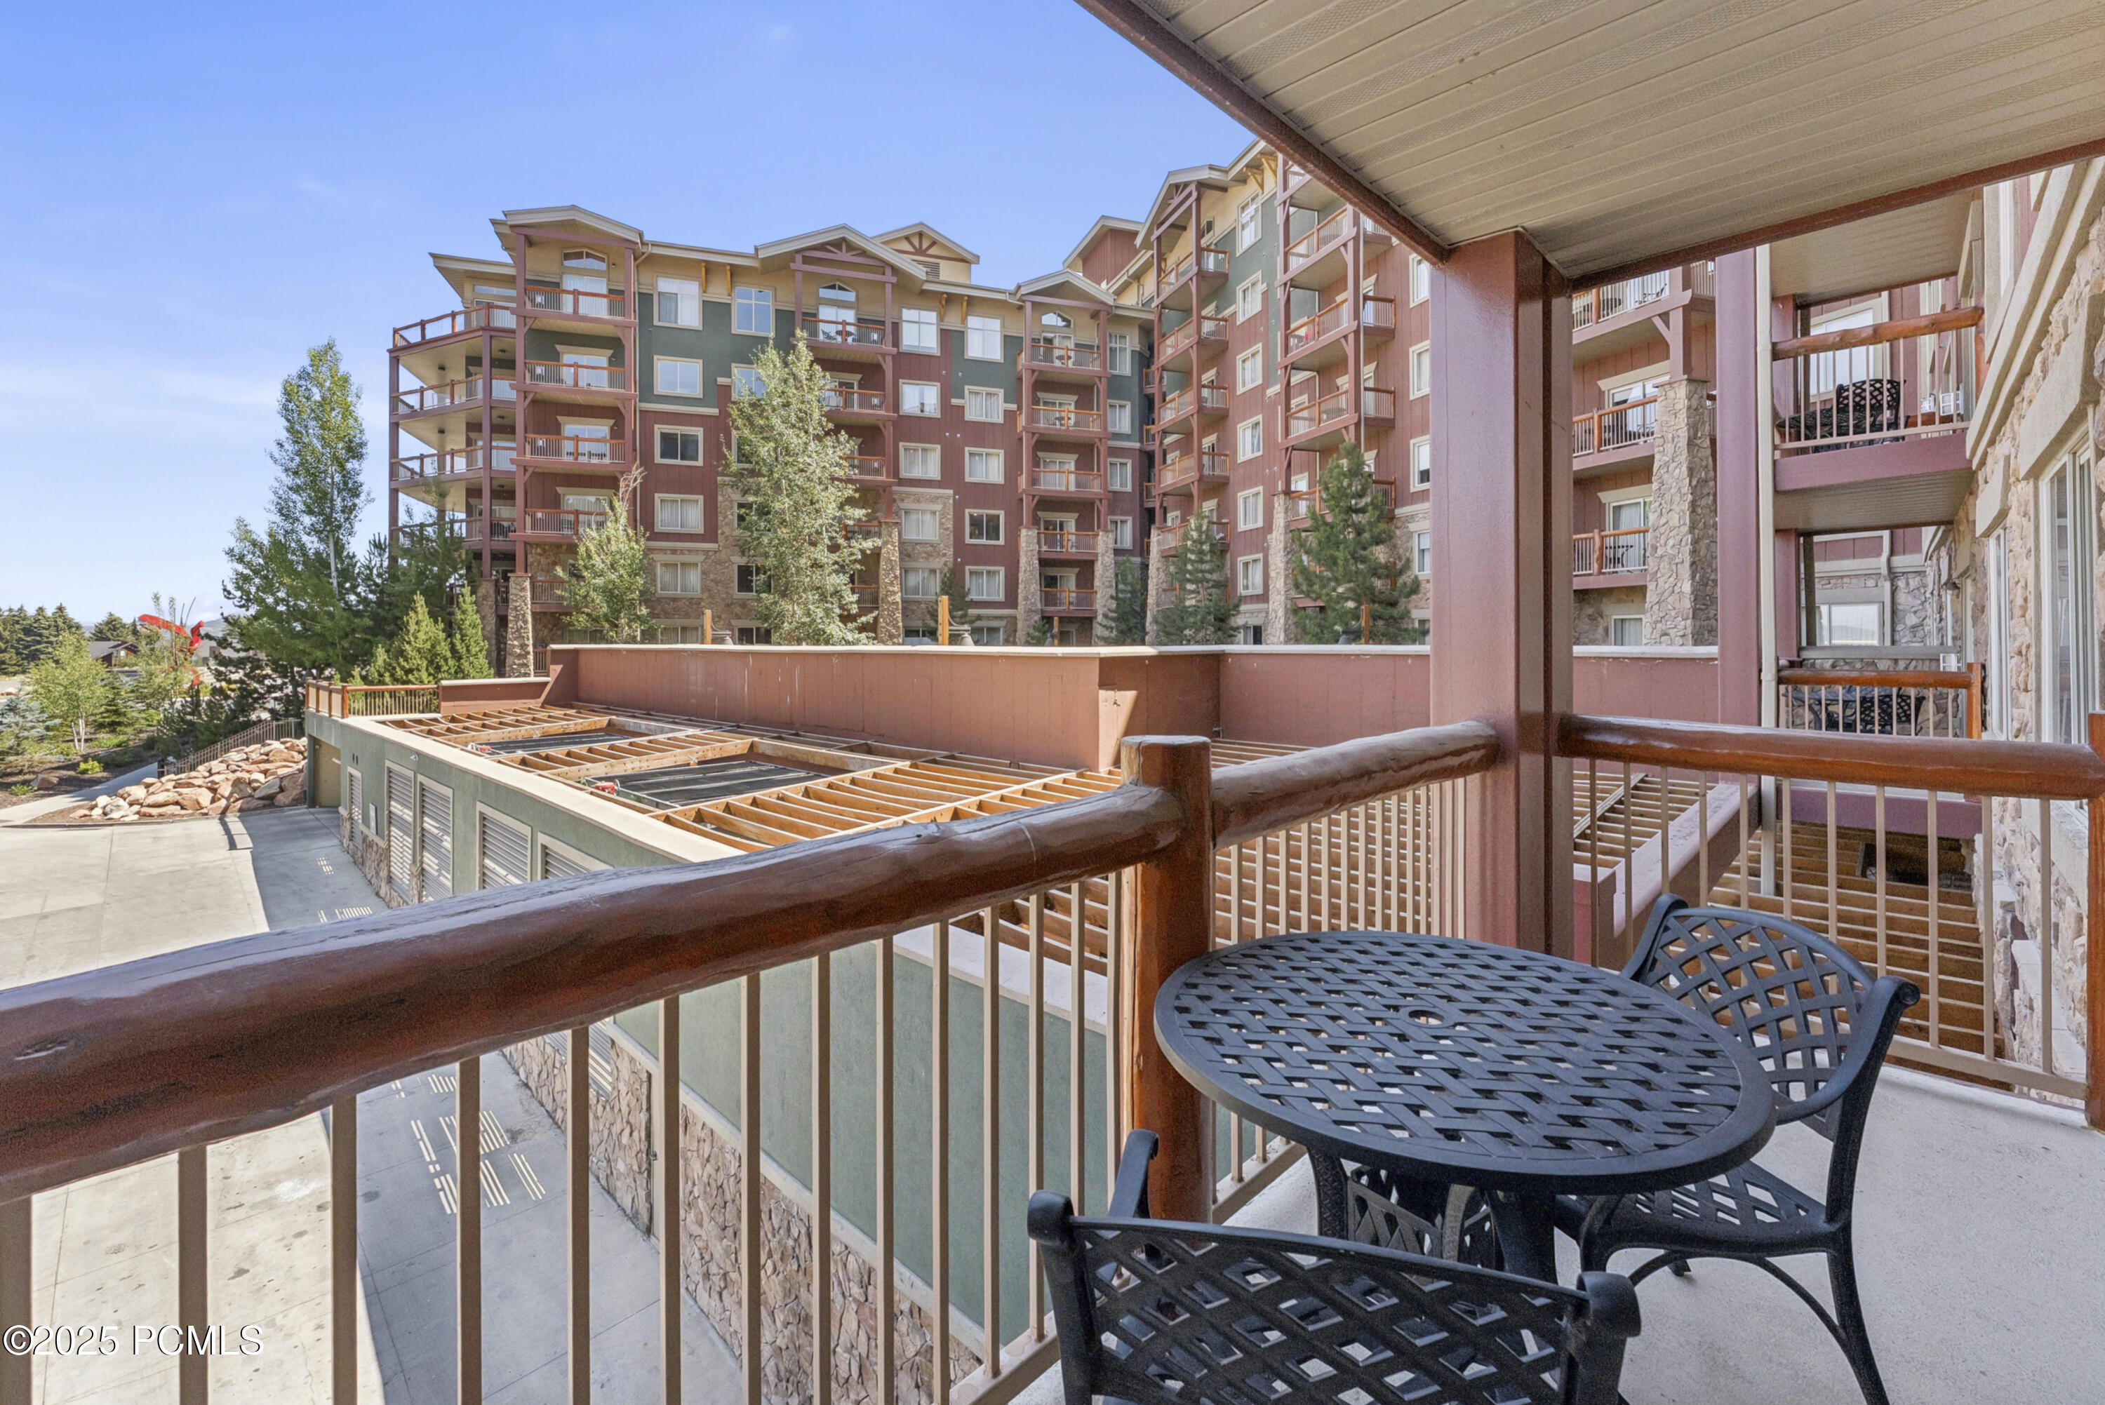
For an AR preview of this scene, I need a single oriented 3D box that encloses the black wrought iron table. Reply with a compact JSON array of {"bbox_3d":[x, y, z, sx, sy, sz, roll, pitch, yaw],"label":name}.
[{"bbox_3d":[0.652,0.906,1.433,0.914,0.720,0.914,0,2,0],"label":"black wrought iron table"}]

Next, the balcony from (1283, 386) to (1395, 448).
[{"bbox_3d":[10.040,-9.998,28.966,1.720,1.270,4.150,-1,2,-20],"label":"balcony"}]

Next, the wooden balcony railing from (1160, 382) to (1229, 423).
[{"bbox_3d":[6.575,-13.944,38.361,1.650,0.980,3.750,-1,2,-20],"label":"wooden balcony railing"}]

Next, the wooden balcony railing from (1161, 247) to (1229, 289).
[{"bbox_3d":[6.575,-20.157,38.364,1.650,0.980,3.750,-1,2,-20],"label":"wooden balcony railing"}]

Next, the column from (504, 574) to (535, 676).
[{"bbox_3d":[-21.300,-3.020,32.800,0.900,4.300,0.900,-1,2,-18],"label":"column"}]

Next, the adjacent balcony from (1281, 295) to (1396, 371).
[{"bbox_3d":[10.040,-12.944,28.963,1.720,1.270,4.150,-1,2,-20],"label":"adjacent balcony"}]

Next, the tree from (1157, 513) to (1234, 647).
[{"bbox_3d":[5.697,-4.282,32.800,3.200,6.453,3.200,0,2,10],"label":"tree"}]

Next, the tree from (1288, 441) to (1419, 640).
[{"bbox_3d":[8.433,-3.774,22.700,3.600,6.857,3.600,1,2,20],"label":"tree"}]

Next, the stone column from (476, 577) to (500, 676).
[{"bbox_3d":[-23.750,-3.150,34.400,0.850,4.300,0.850,-1,2,-18],"label":"stone column"}]

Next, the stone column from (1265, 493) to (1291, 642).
[{"bbox_3d":[8.700,-4.560,31.300,0.820,6.800,0.820,-1,2,-21],"label":"stone column"}]

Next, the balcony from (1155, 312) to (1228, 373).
[{"bbox_3d":[6.600,-16.950,38.880,1.750,1.350,4.000,-1,2,-21],"label":"balcony"}]

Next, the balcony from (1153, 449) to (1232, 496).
[{"bbox_3d":[6.600,-10.850,38.880,1.750,1.350,4.000,-1,2,-21],"label":"balcony"}]

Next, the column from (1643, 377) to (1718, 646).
[{"bbox_3d":[13.465,-3.344,17.350,1.080,6.848,1.080,-1,2,-20],"label":"column"}]

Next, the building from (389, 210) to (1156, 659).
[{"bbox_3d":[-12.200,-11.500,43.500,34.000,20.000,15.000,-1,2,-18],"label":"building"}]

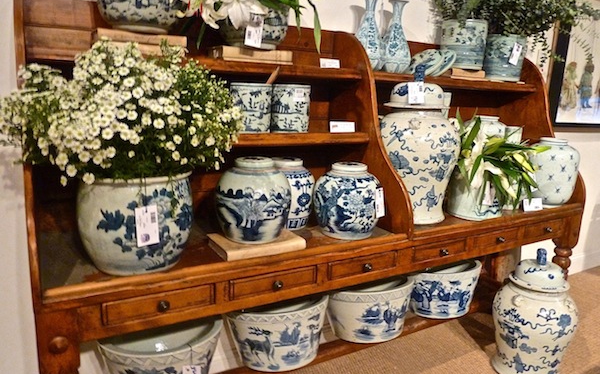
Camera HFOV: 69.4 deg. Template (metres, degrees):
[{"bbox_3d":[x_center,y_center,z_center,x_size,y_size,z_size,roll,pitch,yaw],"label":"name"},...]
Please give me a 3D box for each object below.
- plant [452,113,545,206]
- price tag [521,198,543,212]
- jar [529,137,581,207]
[{"bbox_3d":[0.972,-0.136,2.120,0.418,0.446,0.389,-4,12,-30],"label":"plant"},{"bbox_3d":[1.077,0.085,2.001,0.103,0.057,0.012,-2,10,-17],"label":"price tag"},{"bbox_3d":[1.417,-0.085,2.414,0.238,0.369,0.238,-4,12,-30],"label":"jar"}]

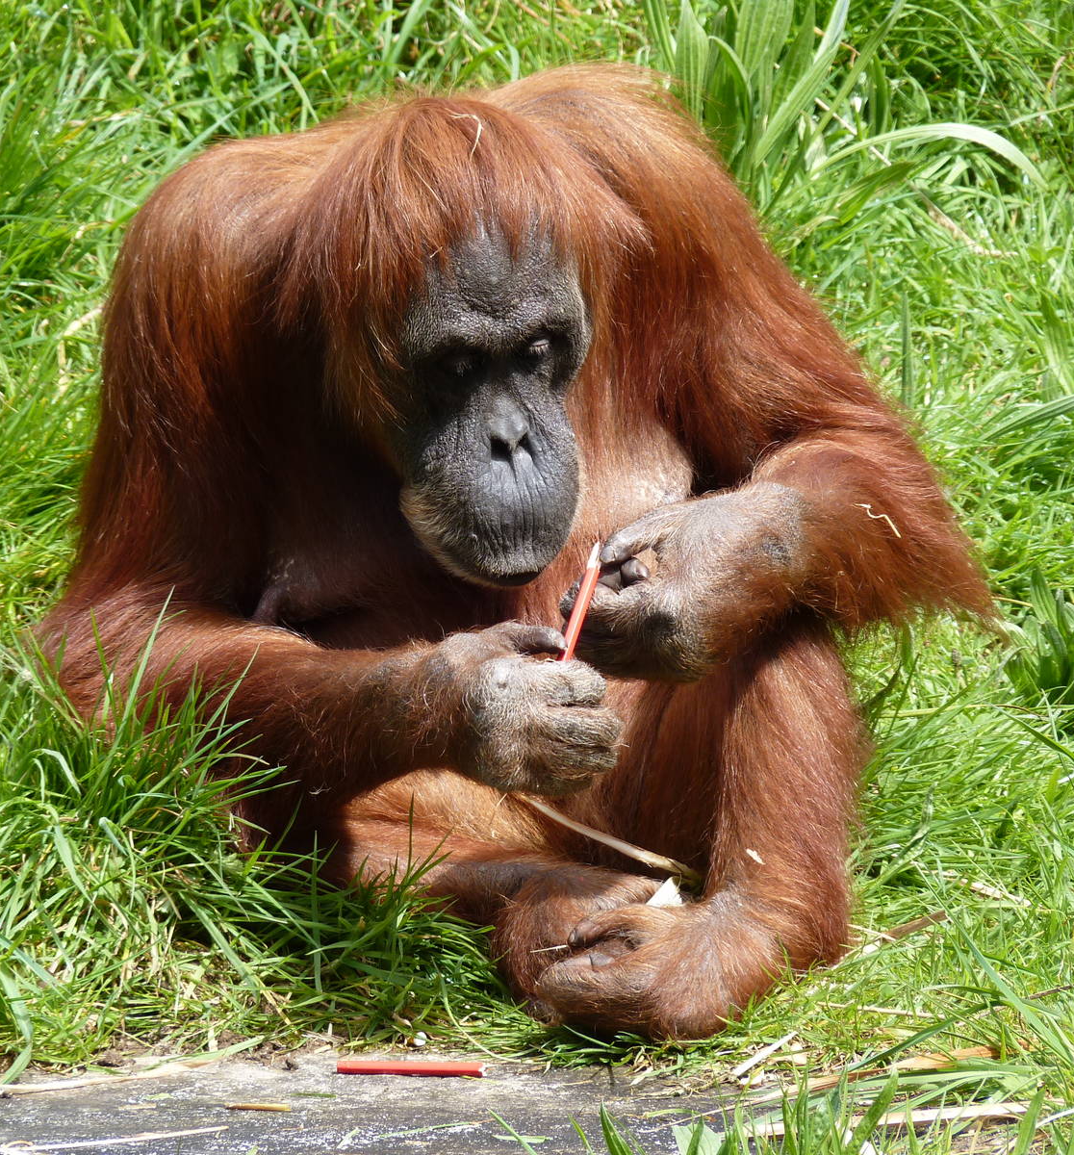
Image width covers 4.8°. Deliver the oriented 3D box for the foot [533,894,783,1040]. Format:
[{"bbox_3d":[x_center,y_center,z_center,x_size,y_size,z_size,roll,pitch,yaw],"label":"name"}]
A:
[{"bbox_3d":[0.075,0.240,7.960,0.145,0.075,0.095,-9,22,-24],"label":"foot"}]

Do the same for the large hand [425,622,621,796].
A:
[{"bbox_3d":[-0.009,0.080,7.880,0.120,0.095,0.090,10,22,26],"label":"large hand"}]

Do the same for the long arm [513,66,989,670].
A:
[{"bbox_3d":[0.133,-0.125,8.000,0.290,0.320,0.330,0,20,0],"label":"long arm"}]

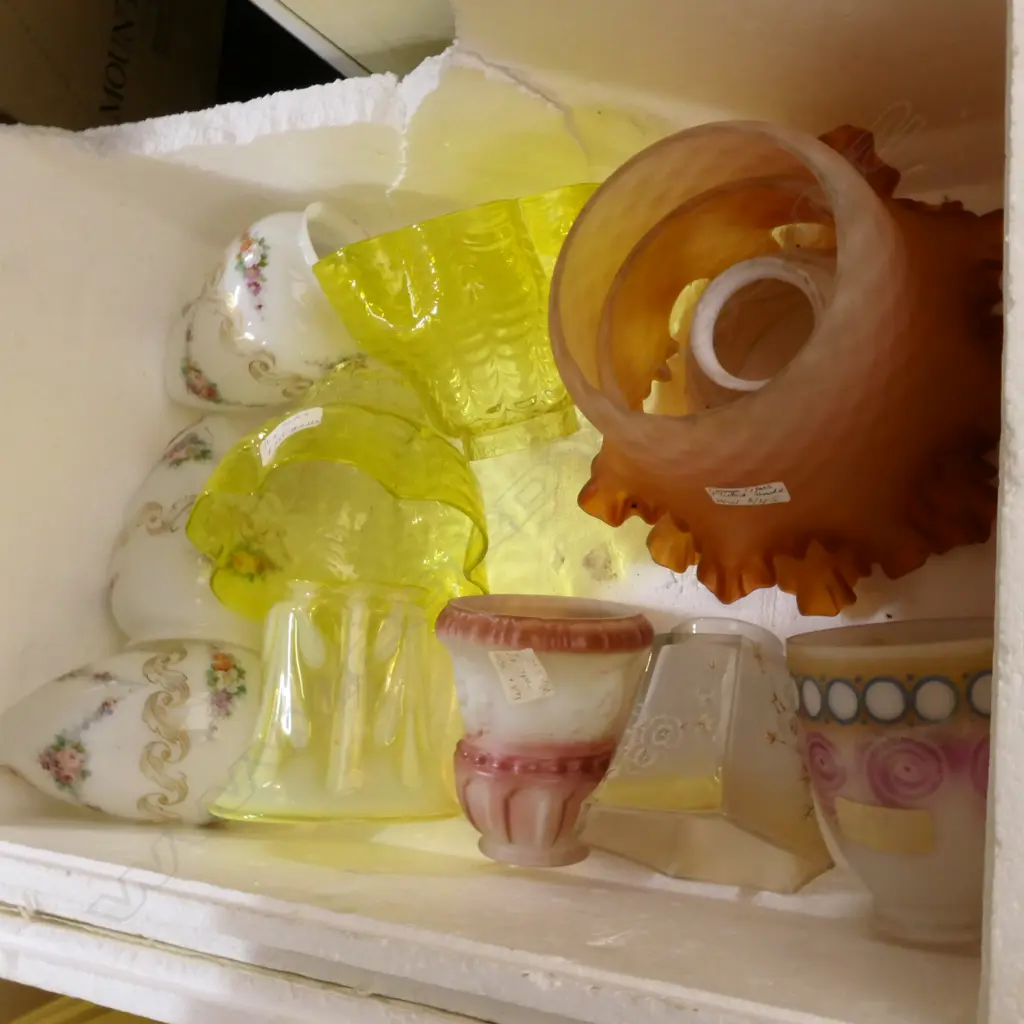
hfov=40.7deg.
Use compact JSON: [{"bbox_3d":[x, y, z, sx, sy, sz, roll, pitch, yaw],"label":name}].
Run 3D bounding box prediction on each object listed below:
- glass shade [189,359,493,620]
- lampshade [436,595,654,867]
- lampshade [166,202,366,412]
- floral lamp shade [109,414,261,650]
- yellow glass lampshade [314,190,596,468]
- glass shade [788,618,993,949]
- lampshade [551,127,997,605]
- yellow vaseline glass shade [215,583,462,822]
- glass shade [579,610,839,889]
[{"bbox_3d":[-0.080,-0.026,0.694,0.145,0.145,0.098,8,61,-7],"label":"glass shade"},{"bbox_3d":[0.014,0.113,0.714,0.112,0.112,0.126,5,92,28],"label":"lampshade"},{"bbox_3d":[-0.132,-0.109,0.782,0.141,0.112,0.112,-29,77,33],"label":"lampshade"},{"bbox_3d":[-0.176,0.013,0.812,0.112,0.112,0.141,6,82,28],"label":"floral lamp shade"},{"bbox_3d":[-0.010,-0.086,0.662,0.142,0.142,0.104,-17,97,1],"label":"yellow glass lampshade"},{"bbox_3d":[0.194,0.120,0.627,0.124,0.124,0.134,-6,89,28],"label":"glass shade"},{"bbox_3d":[0.096,-0.077,0.563,0.220,0.130,0.220,0,80,28],"label":"lampshade"},{"bbox_3d":[-0.078,0.087,0.645,0.119,0.119,0.106,4,84,-6],"label":"yellow vaseline glass shade"},{"bbox_3d":[0.098,0.114,0.677,0.114,0.131,0.107,13,63,2],"label":"glass shade"}]

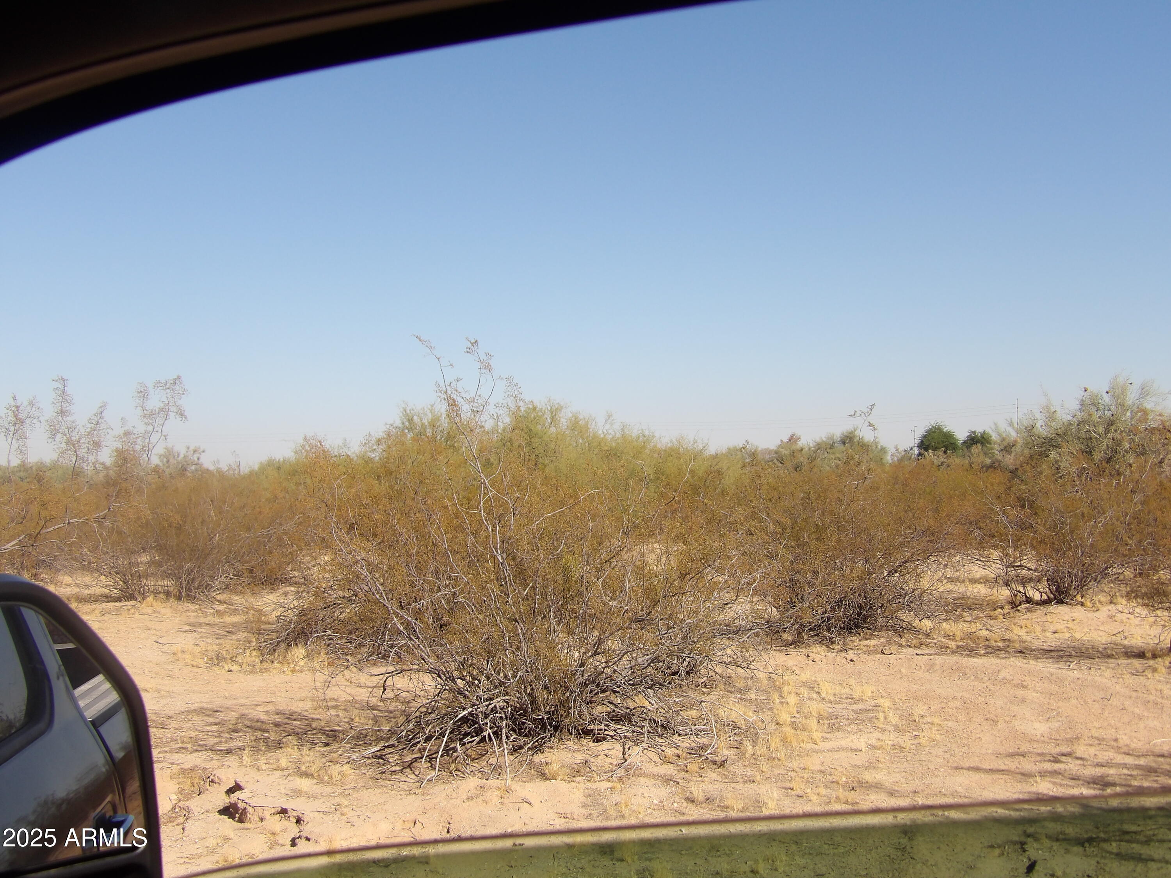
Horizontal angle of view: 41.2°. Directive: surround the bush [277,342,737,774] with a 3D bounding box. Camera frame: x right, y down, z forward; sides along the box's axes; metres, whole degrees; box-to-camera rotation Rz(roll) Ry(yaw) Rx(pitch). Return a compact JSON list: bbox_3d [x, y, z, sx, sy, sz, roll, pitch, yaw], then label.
[{"bbox_3d":[-0.480,0.630,9.500,2.750,2.420,2.400,0,-1,0],"label":"bush"}]

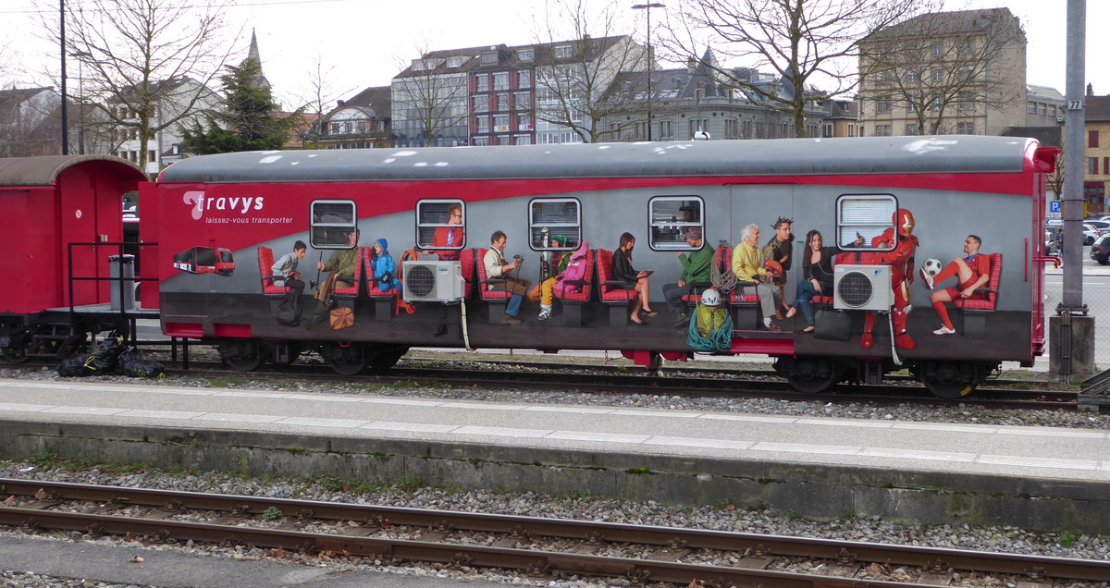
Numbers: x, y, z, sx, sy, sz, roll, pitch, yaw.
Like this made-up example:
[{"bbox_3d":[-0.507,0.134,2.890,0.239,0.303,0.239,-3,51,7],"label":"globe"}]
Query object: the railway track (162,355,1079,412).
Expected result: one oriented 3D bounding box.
[{"bbox_3d":[0.326,1.275,22.114,13.300,0.180,1.400,1,3,22],"label":"railway track"}]

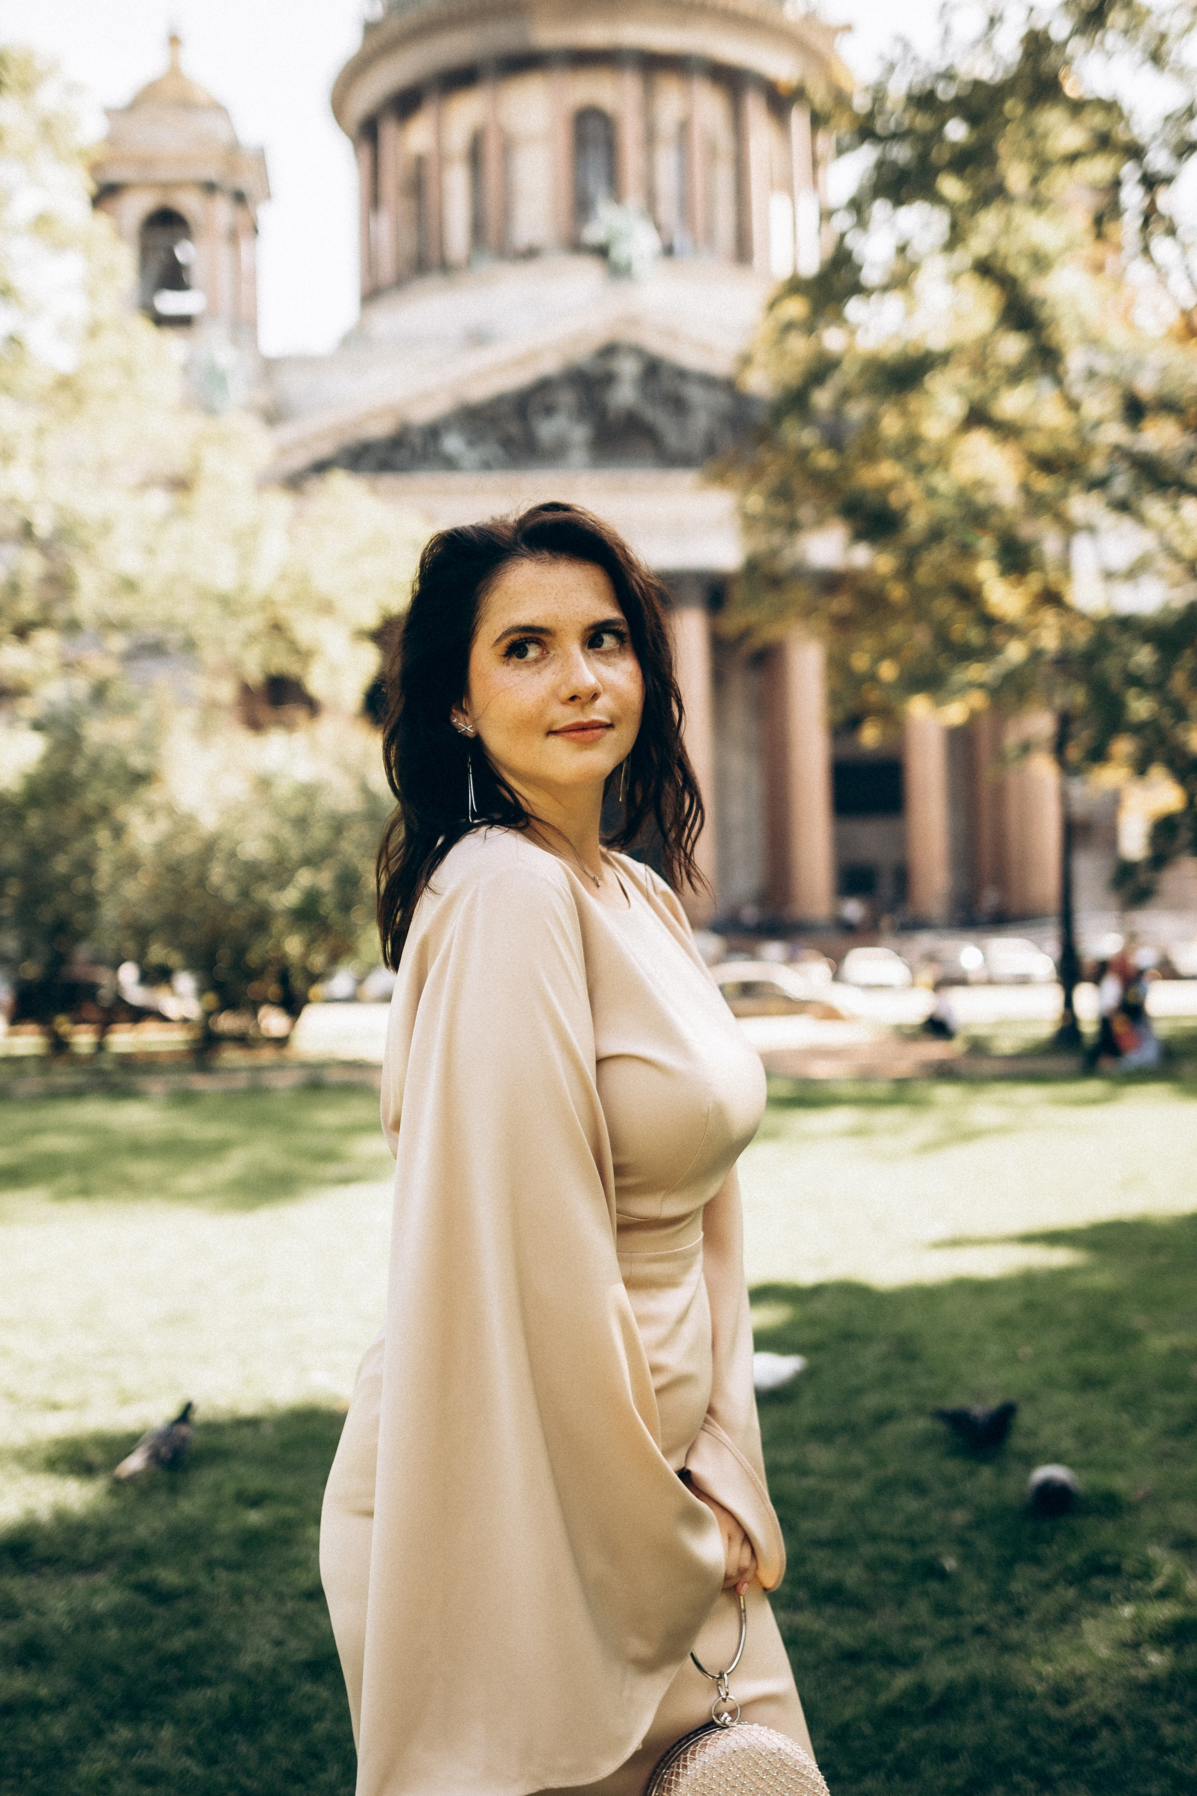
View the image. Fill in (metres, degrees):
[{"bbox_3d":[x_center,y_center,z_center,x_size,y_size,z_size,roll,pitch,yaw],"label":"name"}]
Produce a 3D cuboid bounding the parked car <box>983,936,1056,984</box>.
[{"bbox_3d":[15.308,2.354,65.500,1.820,1.600,4.450,-1,-2,-2],"label":"parked car"}]

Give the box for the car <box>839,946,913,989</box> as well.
[{"bbox_3d":[9.852,2.530,63.500,1.800,1.500,4.400,-1,-2,-2],"label":"car"}]

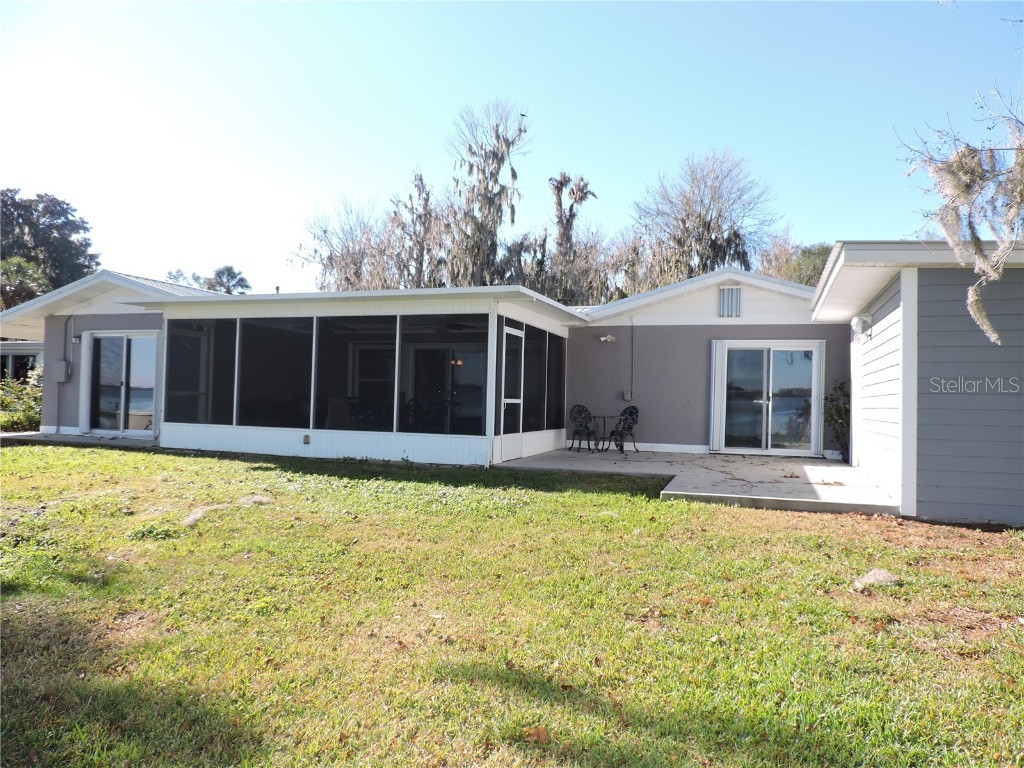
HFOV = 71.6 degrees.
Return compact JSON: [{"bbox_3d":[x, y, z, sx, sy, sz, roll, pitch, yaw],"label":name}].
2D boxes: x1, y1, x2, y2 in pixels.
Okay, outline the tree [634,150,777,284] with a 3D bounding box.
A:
[{"bbox_3d":[9.651,-4.839,35.834,7.200,14.008,7.200,1,-1,15],"label":"tree"}]

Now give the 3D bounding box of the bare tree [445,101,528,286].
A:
[{"bbox_3d":[-1.642,-6.989,39.788,4.845,17.976,4.845,1,-1,-3],"label":"bare tree"}]

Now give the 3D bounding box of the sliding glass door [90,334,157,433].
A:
[{"bbox_3d":[-7.799,-0.005,14.203,1.780,2.000,0.120,1,-1,20],"label":"sliding glass door"}]

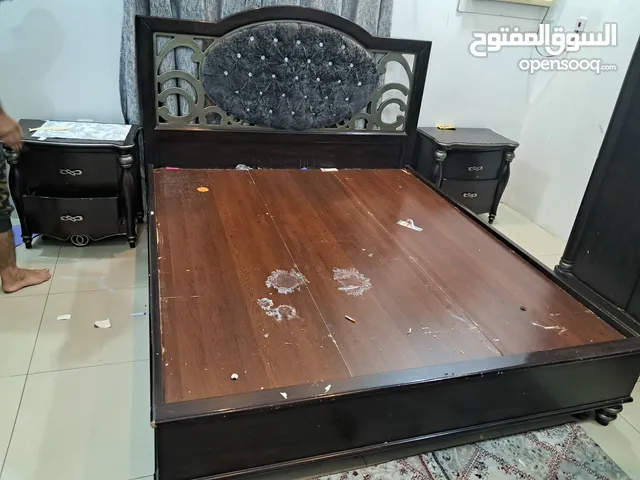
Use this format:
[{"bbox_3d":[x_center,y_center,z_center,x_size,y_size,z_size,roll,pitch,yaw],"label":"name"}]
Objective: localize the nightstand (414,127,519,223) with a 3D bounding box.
[{"bbox_3d":[1.083,-0.501,3.937,0.650,0.650,0.470,-2,28,-17],"label":"nightstand"}]

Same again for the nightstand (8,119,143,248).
[{"bbox_3d":[-1.433,-0.325,2.994,0.650,0.650,0.470,-1,27,-16],"label":"nightstand"}]

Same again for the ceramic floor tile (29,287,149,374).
[{"bbox_3d":[-1.001,0.401,2.382,0.600,0.010,0.600,-3,28,-19],"label":"ceramic floor tile"}]

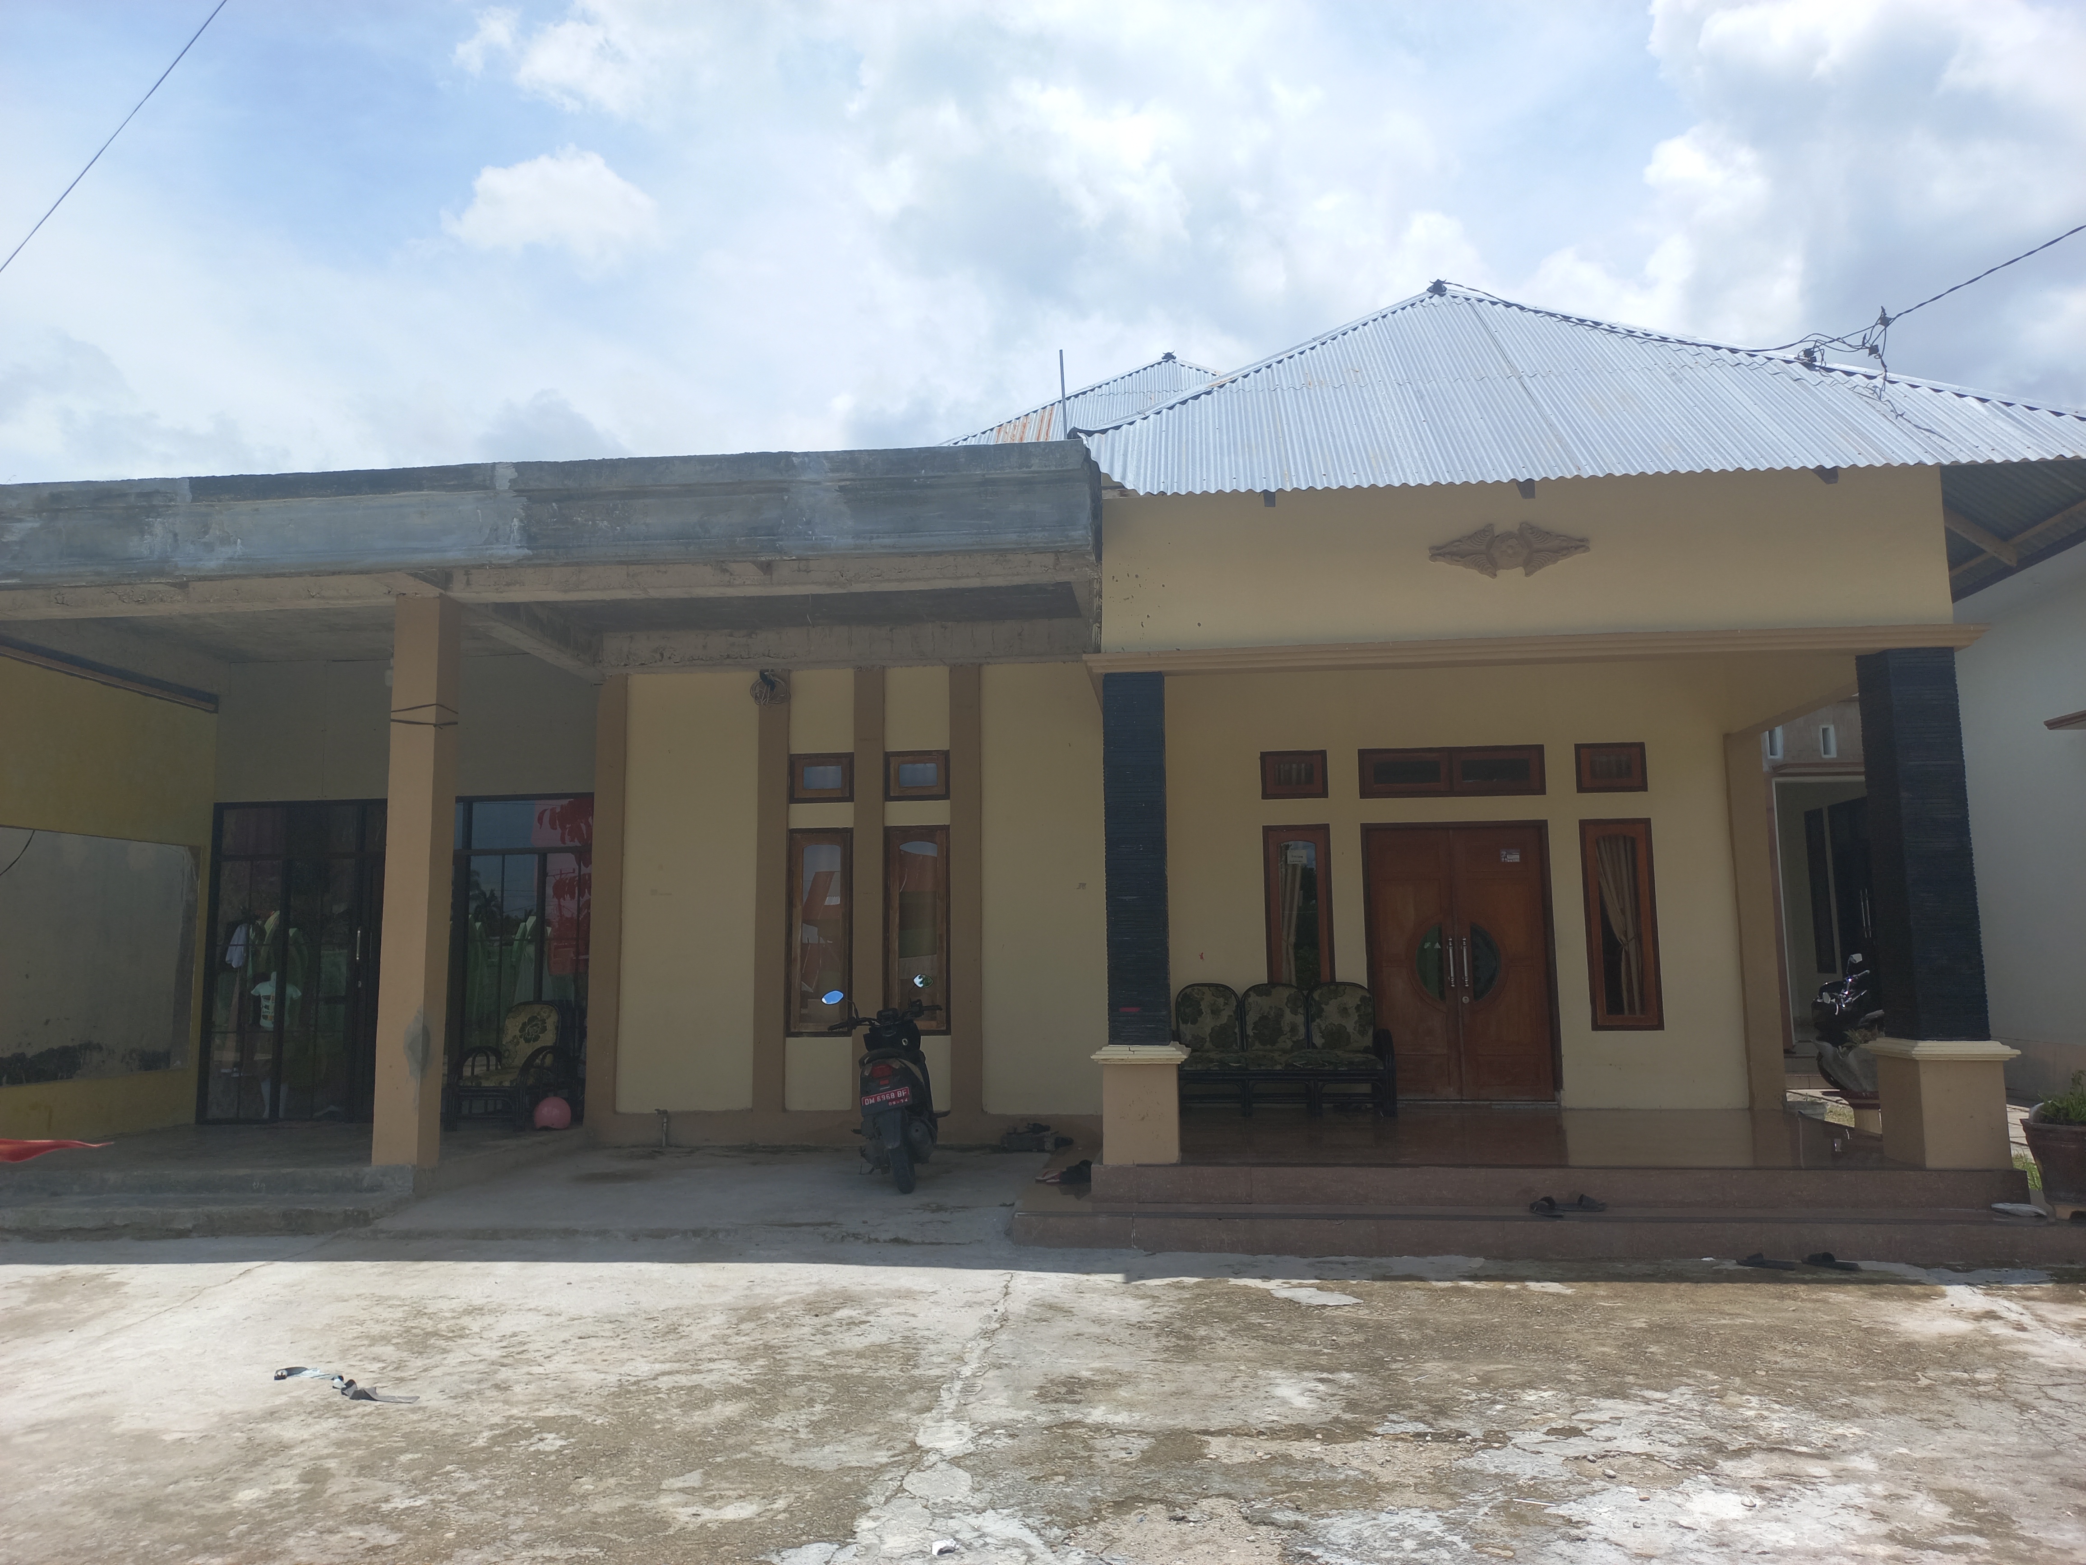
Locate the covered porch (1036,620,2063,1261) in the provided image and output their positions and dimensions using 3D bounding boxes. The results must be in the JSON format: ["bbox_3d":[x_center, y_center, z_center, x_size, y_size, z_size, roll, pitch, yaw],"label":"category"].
[{"bbox_3d":[2.617,0.973,9.249,4.949,3.103,3.680,-1,-7,6],"label":"covered porch"}]

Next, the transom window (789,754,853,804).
[{"bbox_3d":[-1.635,-0.026,11.219,0.488,0.369,0.106,-1,-7,6],"label":"transom window"}]

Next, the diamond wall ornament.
[{"bbox_3d":[2.543,-1.276,8.193,0.848,0.310,0.063,-1,-7,6],"label":"diamond wall ornament"}]

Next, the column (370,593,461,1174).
[{"bbox_3d":[-3.895,0.575,9.421,0.289,3.512,0.303,-1,-7,6],"label":"column"}]

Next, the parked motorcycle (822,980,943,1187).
[{"bbox_3d":[-0.923,1.912,9.678,0.740,1.190,1.870,-1,-7,1],"label":"parked motorcycle"}]

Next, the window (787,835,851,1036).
[{"bbox_3d":[-1.619,1.093,11.080,0.489,1.510,0.106,-1,-7,6],"label":"window"}]

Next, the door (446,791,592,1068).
[{"bbox_3d":[-4.048,1.334,11.606,1.169,2.467,0.092,-1,-7,6],"label":"door"}]

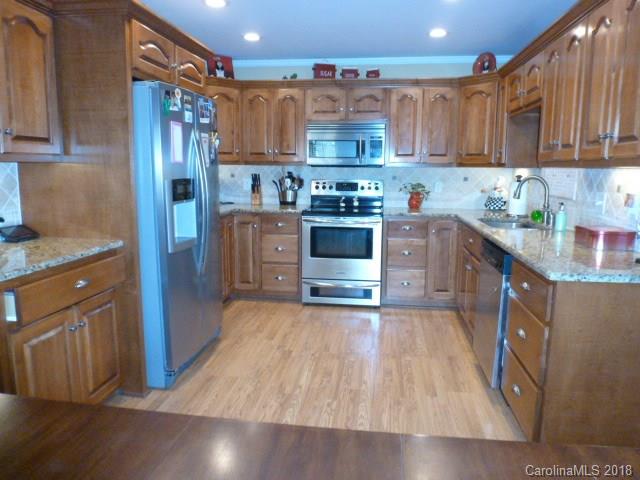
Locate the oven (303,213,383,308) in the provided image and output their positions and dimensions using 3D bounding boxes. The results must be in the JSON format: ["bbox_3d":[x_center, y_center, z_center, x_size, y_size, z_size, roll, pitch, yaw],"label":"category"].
[{"bbox_3d":[0.238,0.149,4.475,0.762,0.930,0.650,2,9,8],"label":"oven"}]

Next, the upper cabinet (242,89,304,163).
[{"bbox_3d":[-0.431,-1.152,4.575,0.640,0.735,0.330,2,9,8],"label":"upper cabinet"}]

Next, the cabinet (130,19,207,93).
[{"bbox_3d":[-1.217,-1.098,2.794,0.650,0.305,0.990,2,9,8],"label":"cabinet"}]

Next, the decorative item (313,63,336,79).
[{"bbox_3d":[0.046,-1.665,4.412,0.225,0.170,0.150,-1,9,-7],"label":"decorative item"}]

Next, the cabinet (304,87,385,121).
[{"bbox_3d":[0.267,-1.332,4.396,0.780,0.320,0.335,2,9,8],"label":"cabinet"}]

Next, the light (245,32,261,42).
[{"bbox_3d":[-0.580,-1.736,3.817,0.160,0.050,0.160,2,9,8],"label":"light"}]

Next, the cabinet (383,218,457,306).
[{"bbox_3d":[0.977,0.178,4.450,0.680,0.860,0.620,2,9,8],"label":"cabinet"}]

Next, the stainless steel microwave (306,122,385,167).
[{"bbox_3d":[0.270,-0.961,4.497,0.760,0.407,0.390,2,9,8],"label":"stainless steel microwave"}]

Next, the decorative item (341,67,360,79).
[{"bbox_3d":[0.292,-1.599,4.265,0.194,0.130,0.120,2,9,8],"label":"decorative item"}]

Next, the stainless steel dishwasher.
[{"bbox_3d":[1.326,0.446,2.672,0.620,0.805,0.602,2,9,8],"label":"stainless steel dishwasher"}]

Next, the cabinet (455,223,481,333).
[{"bbox_3d":[1.468,0.332,3.416,0.601,0.825,0.930,2,9,8],"label":"cabinet"}]

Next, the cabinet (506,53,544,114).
[{"bbox_3d":[1.692,-1.143,3.337,0.342,0.335,0.851,2,9,8],"label":"cabinet"}]

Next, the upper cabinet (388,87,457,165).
[{"bbox_3d":[1.004,-1.111,4.409,0.650,0.738,0.342,2,9,8],"label":"upper cabinet"}]

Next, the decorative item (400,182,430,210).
[{"bbox_3d":[0.951,-0.437,4.447,0.290,0.281,0.220,2,9,8],"label":"decorative item"}]

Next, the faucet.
[{"bbox_3d":[1.487,-0.266,3.062,0.270,0.371,0.100,2,9,8],"label":"faucet"}]

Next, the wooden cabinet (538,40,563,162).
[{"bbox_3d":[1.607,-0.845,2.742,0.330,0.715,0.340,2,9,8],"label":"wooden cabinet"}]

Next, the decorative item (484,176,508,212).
[{"bbox_3d":[1.748,-0.453,4.378,0.210,0.330,0.170,6,10,32],"label":"decorative item"}]

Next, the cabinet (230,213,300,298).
[{"bbox_3d":[-0.483,0.132,4.597,0.678,0.855,0.610,2,9,8],"label":"cabinet"}]

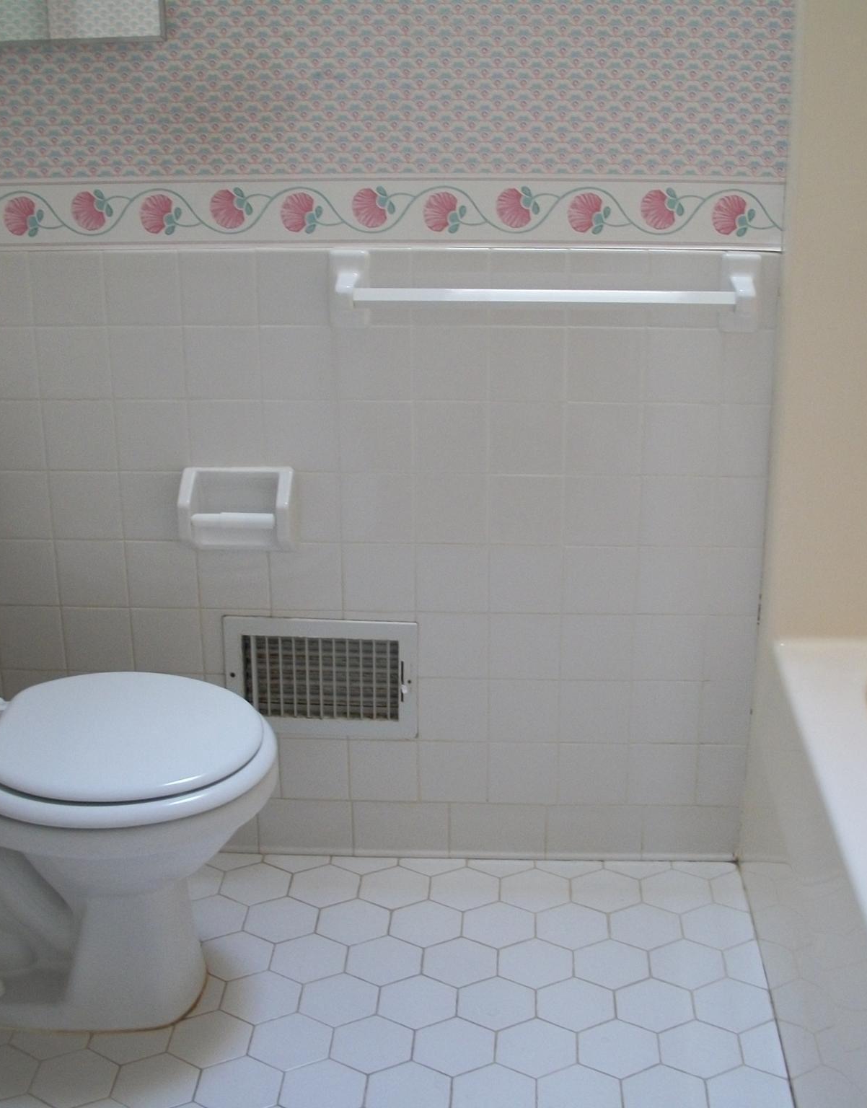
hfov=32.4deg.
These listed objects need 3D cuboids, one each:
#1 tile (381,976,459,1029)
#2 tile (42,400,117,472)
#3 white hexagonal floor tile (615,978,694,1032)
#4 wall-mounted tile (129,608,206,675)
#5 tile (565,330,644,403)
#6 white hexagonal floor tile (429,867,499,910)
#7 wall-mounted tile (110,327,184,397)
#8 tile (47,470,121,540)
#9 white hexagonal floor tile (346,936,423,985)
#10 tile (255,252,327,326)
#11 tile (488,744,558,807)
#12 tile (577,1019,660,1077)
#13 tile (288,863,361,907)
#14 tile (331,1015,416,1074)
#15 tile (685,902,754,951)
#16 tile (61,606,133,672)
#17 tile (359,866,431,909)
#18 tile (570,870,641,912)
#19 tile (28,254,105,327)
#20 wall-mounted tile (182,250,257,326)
[{"bbox_3d":[-0.020,0.619,2.052,0.108,0.010,0.125,1,20,4],"label":"tile"},{"bbox_3d":[-0.518,-0.176,2.195,0.108,0.108,0.010,1,20,4],"label":"tile"},{"bbox_3d":[0.307,0.631,2.083,0.109,0.009,0.126,1,20,3],"label":"white hexagonal floor tile"},{"bbox_3d":[-0.407,0.134,2.318,0.108,0.107,0.009,1,20,4],"label":"wall-mounted tile"},{"bbox_3d":[0.243,-0.267,2.111,0.108,0.108,0.010,1,20,4],"label":"tile"},{"bbox_3d":[0.047,0.521,2.309,0.106,0.009,0.122,1,20,3],"label":"white hexagonal floor tile"},{"bbox_3d":[-0.412,-0.278,2.153,0.108,0.108,0.009,1,20,3],"label":"wall-mounted tile"},{"bbox_3d":[-0.518,-0.071,2.236,0.108,0.108,0.009,1,20,3],"label":"tile"},{"bbox_3d":[-0.070,0.590,2.159,0.107,0.009,0.123,0,20,3],"label":"white hexagonal floor tile"},{"bbox_3d":[-0.194,-0.376,2.103,0.108,0.108,0.009,1,20,3],"label":"tile"},{"bbox_3d":[0.140,0.343,2.344,0.108,0.108,0.009,1,21,3],"label":"tile"},{"bbox_3d":[0.241,0.649,1.948,0.106,0.009,0.122,1,20,3],"label":"tile"},{"bbox_3d":[-0.169,0.522,2.331,0.108,0.009,0.125,0,21,3],"label":"tile"},{"bbox_3d":[-0.079,0.650,1.969,0.105,0.009,0.121,1,20,4],"label":"tile"},{"bbox_3d":[0.423,0.561,2.221,0.107,0.009,0.123,0,20,3],"label":"tile"},{"bbox_3d":[-0.517,0.129,2.312,0.108,0.108,0.009,1,20,3],"label":"tile"},{"bbox_3d":[-0.059,0.521,2.314,0.106,0.009,0.122,1,20,3],"label":"tile"},{"bbox_3d":[0.265,0.525,2.308,0.108,0.009,0.125,0,21,3],"label":"tile"},{"bbox_3d":[-0.519,-0.376,2.123,0.107,0.104,0.009,1,20,3],"label":"tile"},{"bbox_3d":[-0.302,-0.376,2.105,0.108,0.108,0.009,1,20,3],"label":"wall-mounted tile"}]

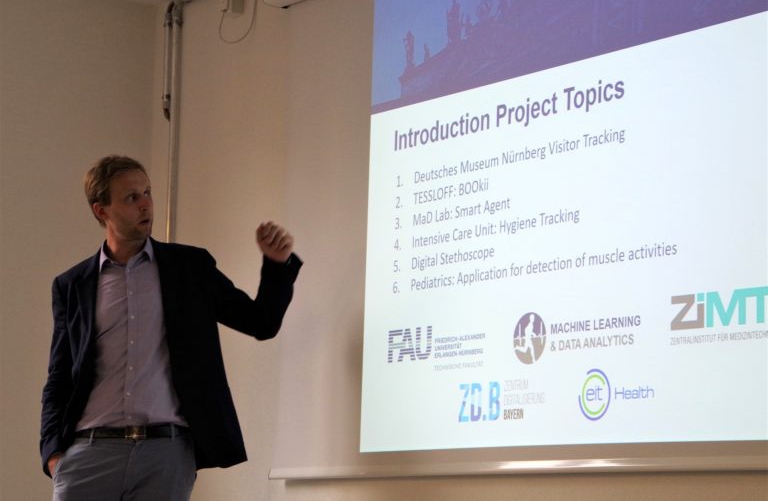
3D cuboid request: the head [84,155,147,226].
[{"bbox_3d":[-0.762,-0.156,7.150,0.210,0.240,0.165,-10,-12,39],"label":"head"}]

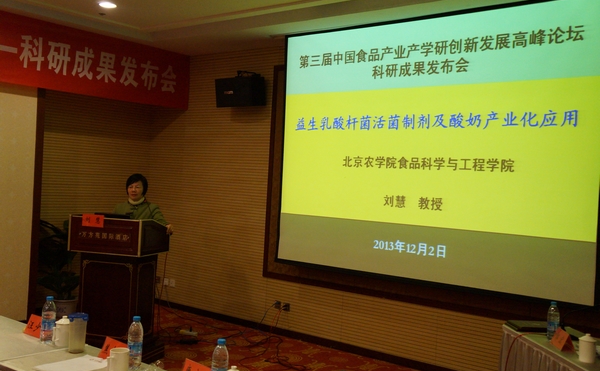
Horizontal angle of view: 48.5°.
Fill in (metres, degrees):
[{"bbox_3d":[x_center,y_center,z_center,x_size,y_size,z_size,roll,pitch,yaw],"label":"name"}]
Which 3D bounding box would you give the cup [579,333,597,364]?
[{"bbox_3d":[1.454,0.817,3.354,0.090,0.137,0.095,3,0,0],"label":"cup"}]

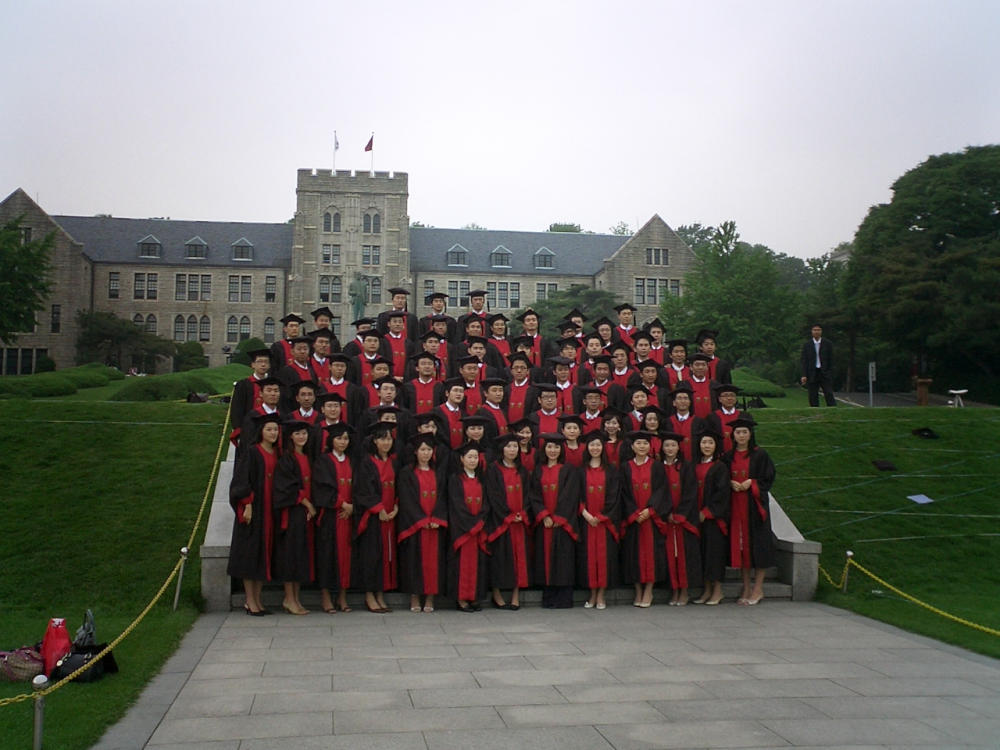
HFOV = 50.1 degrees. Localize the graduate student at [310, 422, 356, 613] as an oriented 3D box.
[{"bbox_3d":[-1.569,1.322,10.009,0.490,1.753,0.400,3,-5,-34],"label":"graduate student"}]

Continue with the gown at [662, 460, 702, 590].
[{"bbox_3d":[1.790,1.484,10.528,0.480,1.261,0.360,-2,-5,29],"label":"gown"}]

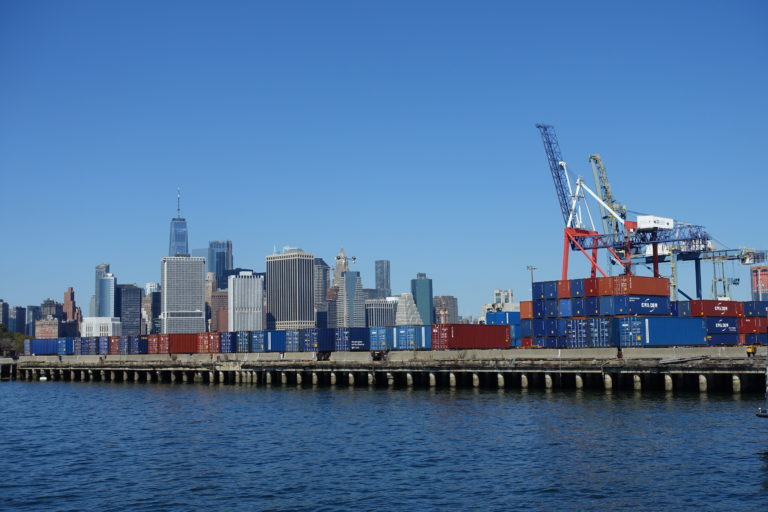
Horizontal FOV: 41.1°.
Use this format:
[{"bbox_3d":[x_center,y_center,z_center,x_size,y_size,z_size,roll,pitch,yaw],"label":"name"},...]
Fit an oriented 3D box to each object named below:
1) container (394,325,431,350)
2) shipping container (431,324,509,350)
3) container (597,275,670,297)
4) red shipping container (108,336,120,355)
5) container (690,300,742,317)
[{"bbox_3d":[6.828,10.144,127.638,2.440,2.900,12.190,-5,-7,41],"label":"container"},{"bbox_3d":[10.612,9.695,123.631,2.440,2.900,12.190,-6,-7,42],"label":"shipping container"},{"bbox_3d":[39.151,4.667,155.132,2.440,2.900,12.190,-6,-7,44],"label":"container"},{"bbox_3d":[-39.359,14.663,169.161,2.440,2.900,12.190,-5,-7,41],"label":"red shipping container"},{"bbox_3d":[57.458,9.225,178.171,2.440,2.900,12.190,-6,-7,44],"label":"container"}]

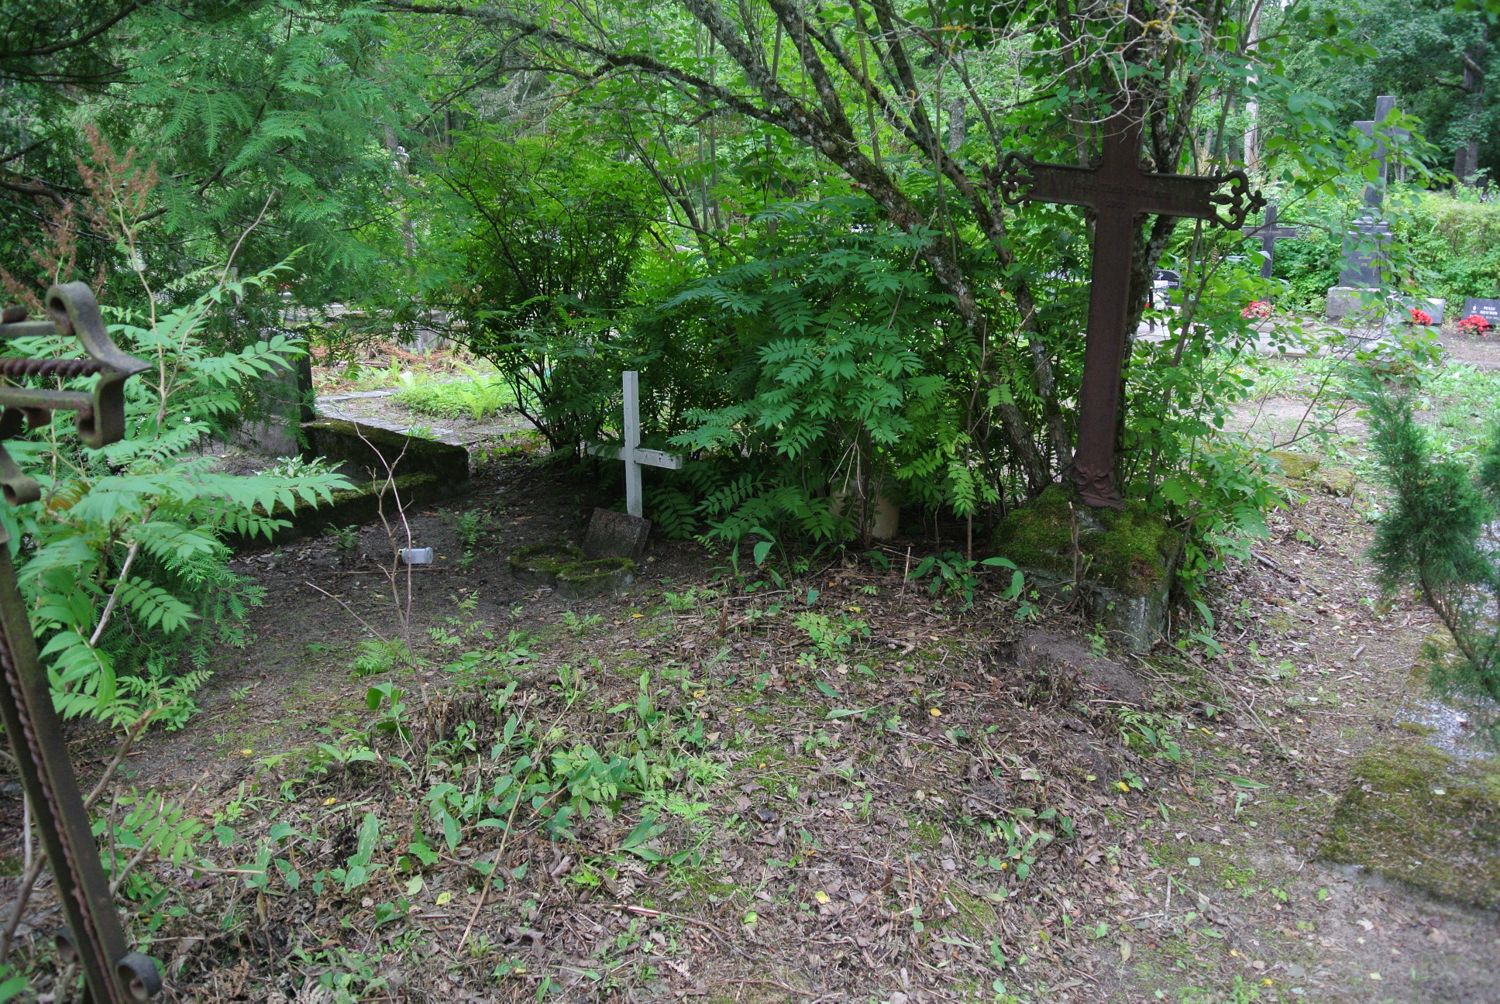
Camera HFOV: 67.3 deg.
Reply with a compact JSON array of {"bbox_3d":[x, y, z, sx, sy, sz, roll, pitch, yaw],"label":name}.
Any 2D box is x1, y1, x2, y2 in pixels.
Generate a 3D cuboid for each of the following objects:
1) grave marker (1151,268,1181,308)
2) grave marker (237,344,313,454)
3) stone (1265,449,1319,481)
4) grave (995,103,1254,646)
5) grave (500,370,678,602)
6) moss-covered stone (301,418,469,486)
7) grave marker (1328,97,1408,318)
[{"bbox_3d":[5.684,-2.915,15.430,0.460,0.560,0.120,8,17,29],"label":"grave marker"},{"bbox_3d":[-3.121,-0.736,7.401,0.560,0.780,0.180,8,17,29],"label":"grave marker"},{"bbox_3d":[3.249,-0.233,6.708,0.300,0.110,0.280,8,17,29],"label":"stone"},{"bbox_3d":[1.378,-0.602,4.266,0.950,2.060,0.660,8,17,29],"label":"grave"},{"bbox_3d":[-0.686,-0.107,4.858,0.560,0.820,0.700,8,17,29],"label":"grave"},{"bbox_3d":[-2.266,-0.334,6.954,1.270,0.220,0.200,8,17,29],"label":"moss-covered stone"},{"bbox_3d":[7.785,-3.594,13.975,0.740,2.600,0.550,9,17,32],"label":"grave marker"}]

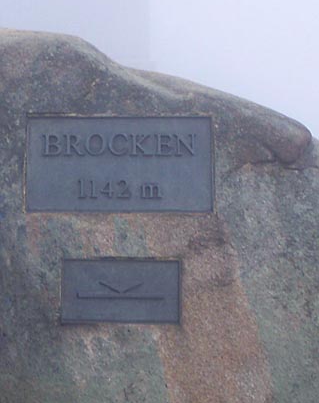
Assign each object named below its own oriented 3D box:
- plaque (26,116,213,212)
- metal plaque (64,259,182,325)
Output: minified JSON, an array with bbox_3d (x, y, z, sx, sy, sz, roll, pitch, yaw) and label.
[{"bbox_3d":[-0.131,-0.121,3.375,0.620,0.321,0.030,0,-9,-4],"label":"plaque"},{"bbox_3d":[-0.127,0.299,3.309,0.387,0.207,0.030,0,-9,-4],"label":"metal plaque"}]

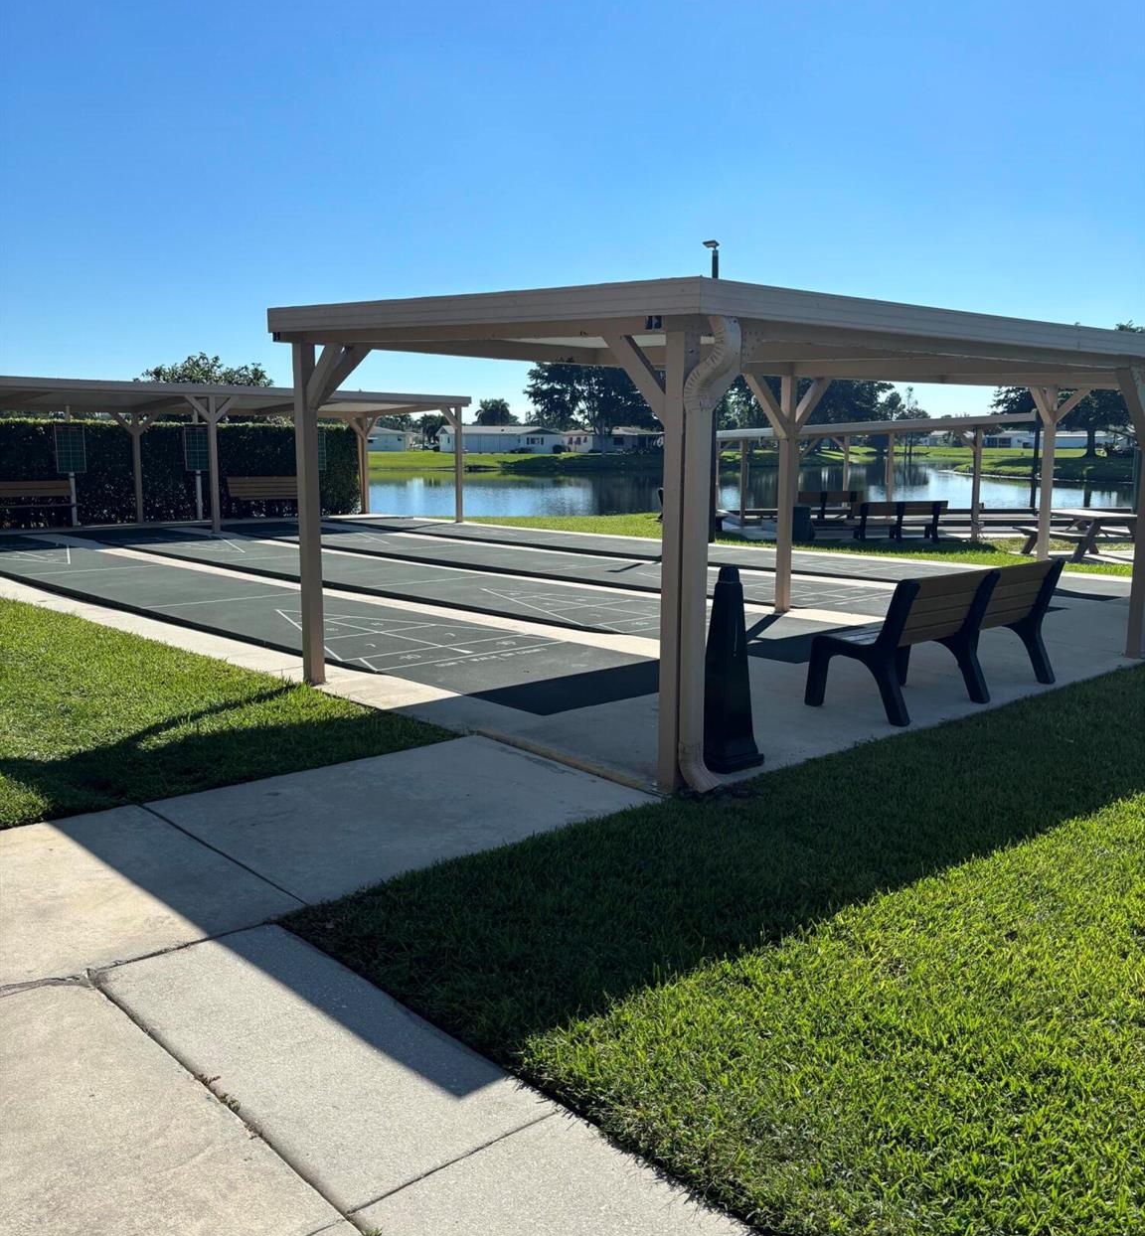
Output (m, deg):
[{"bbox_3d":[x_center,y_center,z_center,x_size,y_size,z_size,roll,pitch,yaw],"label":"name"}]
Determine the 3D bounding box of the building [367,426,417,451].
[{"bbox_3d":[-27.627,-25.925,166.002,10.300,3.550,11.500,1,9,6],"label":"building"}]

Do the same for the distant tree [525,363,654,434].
[{"bbox_3d":[2.988,-23.241,123.903,16.300,11.700,15.000,0,9,0],"label":"distant tree"}]

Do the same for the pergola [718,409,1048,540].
[{"bbox_3d":[5.935,-3.217,25.323,4.410,2.360,9.650,0,9,-1],"label":"pergola"}]

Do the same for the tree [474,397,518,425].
[{"bbox_3d":[-11.742,-30.104,177.490,7.000,8.400,6.800,0,9,0],"label":"tree"}]

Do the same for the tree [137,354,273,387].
[{"bbox_3d":[-14.242,-7.735,44.346,5.600,5.050,5.300,0,9,0],"label":"tree"}]

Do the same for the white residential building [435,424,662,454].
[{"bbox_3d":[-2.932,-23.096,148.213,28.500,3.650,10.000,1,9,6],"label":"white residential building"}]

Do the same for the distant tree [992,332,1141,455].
[{"bbox_3d":[54.051,-23.716,119.756,19.500,13.770,18.500,0,9,0],"label":"distant tree"}]

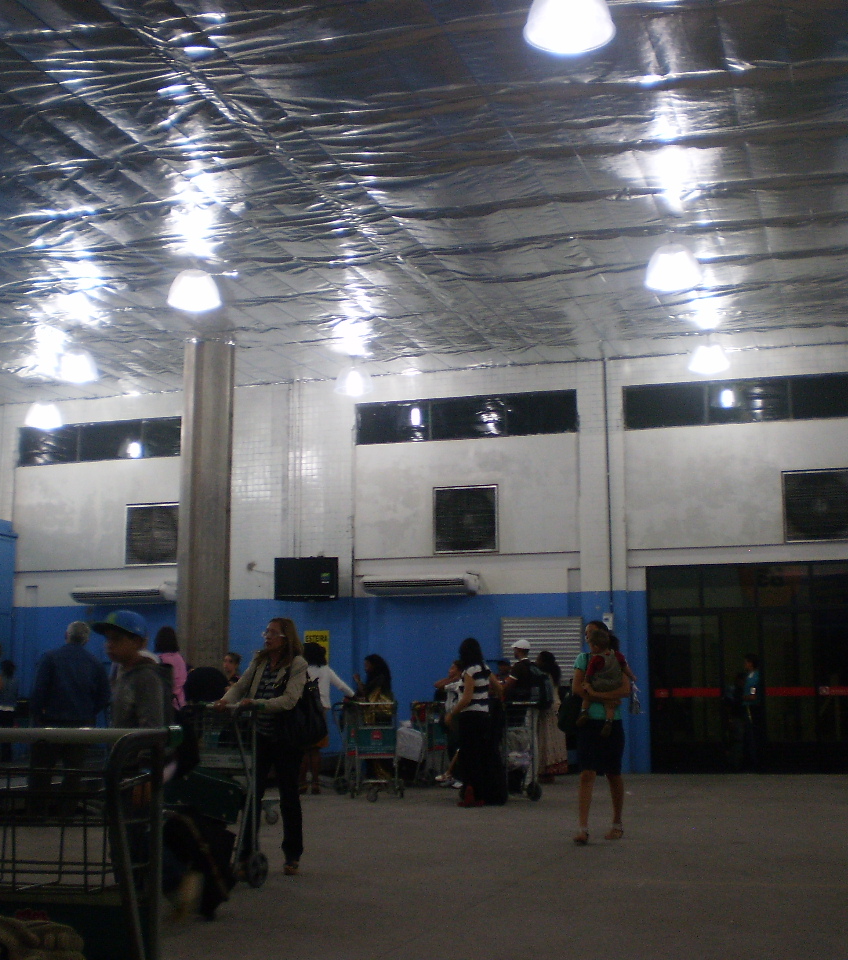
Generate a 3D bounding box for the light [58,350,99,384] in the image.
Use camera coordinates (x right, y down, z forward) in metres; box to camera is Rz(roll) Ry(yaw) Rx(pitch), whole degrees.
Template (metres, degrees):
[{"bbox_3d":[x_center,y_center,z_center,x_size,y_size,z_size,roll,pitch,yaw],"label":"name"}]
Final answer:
[{"bbox_3d":[-4.769,-1.576,18.400,0.540,0.420,0.540,0,-10,0],"label":"light"}]

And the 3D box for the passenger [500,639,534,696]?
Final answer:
[{"bbox_3d":[1.117,2.680,15.236,0.500,1.699,0.450,0,-9,0],"label":"passenger"}]

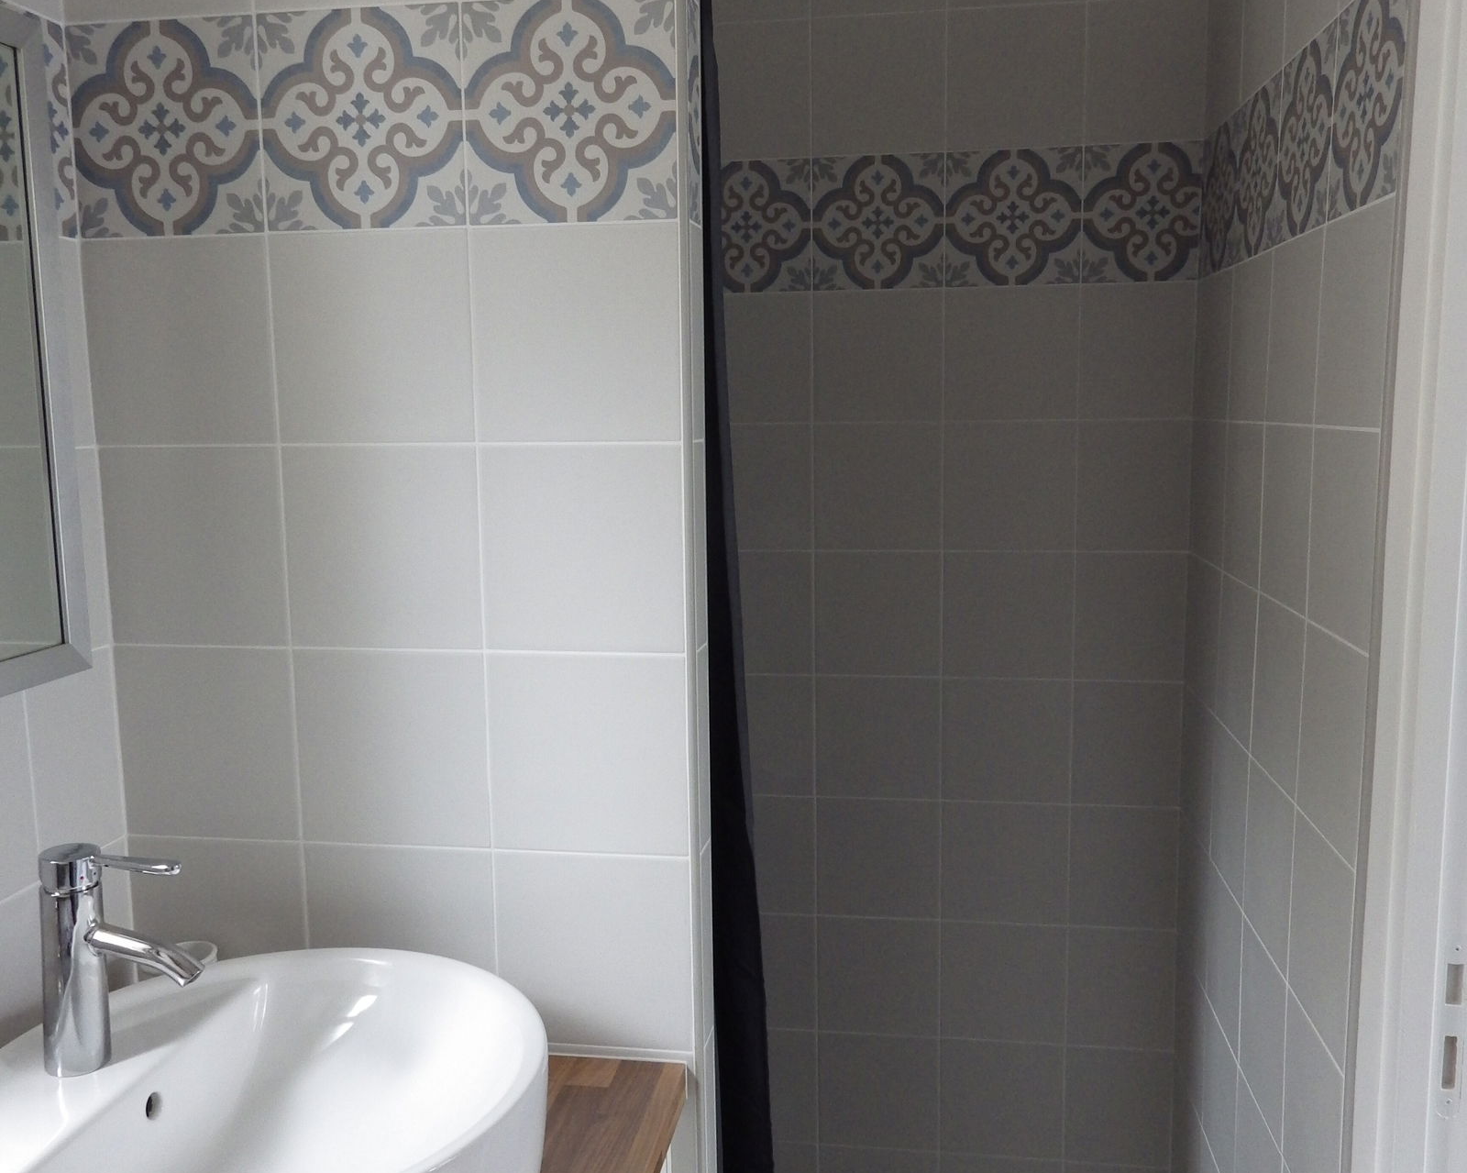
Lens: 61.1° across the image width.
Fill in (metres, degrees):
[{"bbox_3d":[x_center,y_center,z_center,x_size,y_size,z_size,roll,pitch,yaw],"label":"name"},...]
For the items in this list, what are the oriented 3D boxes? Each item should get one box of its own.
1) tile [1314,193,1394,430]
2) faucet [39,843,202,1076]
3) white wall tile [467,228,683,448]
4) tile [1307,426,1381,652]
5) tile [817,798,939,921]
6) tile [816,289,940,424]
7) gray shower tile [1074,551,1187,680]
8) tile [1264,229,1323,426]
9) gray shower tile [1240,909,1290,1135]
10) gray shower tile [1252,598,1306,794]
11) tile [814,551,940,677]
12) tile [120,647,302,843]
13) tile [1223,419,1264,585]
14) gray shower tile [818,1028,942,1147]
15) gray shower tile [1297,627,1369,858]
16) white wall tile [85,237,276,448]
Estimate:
[{"bbox_3d":[0.589,-0.251,1.173,0.010,0.200,0.192,0,7,10],"label":"tile"},{"bbox_3d":[-0.492,0.301,0.997,0.138,0.182,0.052,0,8,8],"label":"faucet"},{"bbox_3d":[-0.146,-0.234,1.160,0.199,0.200,0.010,1,8,8],"label":"white wall tile"},{"bbox_3d":[0.592,-0.051,1.200,0.010,0.200,0.192,0,7,10],"label":"tile"},{"bbox_3d":[0.234,0.443,2.016,0.198,0.198,0.009,0,8,8],"label":"tile"},{"bbox_3d":[0.223,-0.348,1.906,0.198,0.198,0.009,0,8,8],"label":"tile"},{"bbox_3d":[0.609,0.050,1.907,0.167,0.198,0.009,0,8,8],"label":"gray shower tile"},{"bbox_3d":[0.611,-0.275,1.344,0.010,0.200,0.200,0,8,9],"label":"tile"},{"bbox_3d":[0.625,0.517,1.453,0.010,0.200,0.200,0,8,9],"label":"gray shower tile"},{"bbox_3d":[0.626,0.123,1.418,0.010,0.200,0.200,0,8,9],"label":"gray shower tile"},{"bbox_3d":[0.232,0.045,1.990,0.200,0.200,0.010,0,7,9],"label":"tile"},{"bbox_3d":[-0.538,0.161,1.283,0.196,0.200,0.010,0,8,9],"label":"tile"},{"bbox_3d":[0.657,-0.105,1.594,0.010,0.200,0.200,0,7,9],"label":"tile"},{"bbox_3d":[0.244,0.848,2.093,0.200,0.200,0.010,0,7,9],"label":"gray shower tile"},{"bbox_3d":[0.595,0.148,1.227,0.010,0.200,0.187,0,8,9],"label":"gray shower tile"},{"bbox_3d":[-0.546,-0.239,1.234,0.196,0.200,0.010,0,7,9],"label":"white wall tile"}]

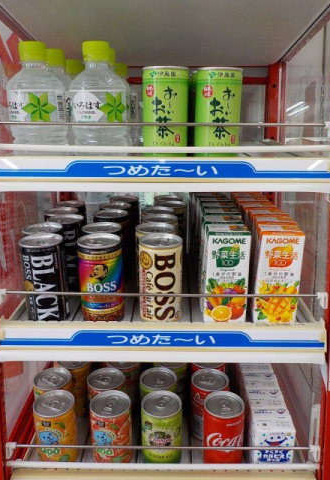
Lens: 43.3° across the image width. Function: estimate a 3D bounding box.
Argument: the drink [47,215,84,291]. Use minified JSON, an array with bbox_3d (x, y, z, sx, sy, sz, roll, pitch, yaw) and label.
[{"bbox_3d":[-0.145,0.019,0.622,0.053,0.105,0.053,0,17,1],"label":"drink"}]

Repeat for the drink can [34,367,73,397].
[{"bbox_3d":[-0.157,0.238,0.600,0.053,0.088,0.053,0,17,0],"label":"drink can"}]

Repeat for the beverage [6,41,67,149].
[{"bbox_3d":[-0.148,-0.158,0.485,0.066,0.131,0.066,0,18,-1],"label":"beverage"}]

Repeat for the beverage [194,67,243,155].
[{"bbox_3d":[0.061,-0.143,0.483,0.053,0.104,0.053,0,18,0],"label":"beverage"}]

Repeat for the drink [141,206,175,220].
[{"bbox_3d":[-0.010,0.003,0.674,0.053,0.105,0.053,0,17,1],"label":"drink"}]

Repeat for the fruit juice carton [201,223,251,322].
[{"bbox_3d":[0.075,0.045,0.515,0.049,0.119,0.041,1,17,2],"label":"fruit juice carton"}]

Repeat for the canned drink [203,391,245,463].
[{"bbox_3d":[0.079,0.259,0.562,0.053,0.090,0.053,0,18,-1],"label":"canned drink"}]

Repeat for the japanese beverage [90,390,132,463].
[{"bbox_3d":[-0.071,0.255,0.554,0.053,0.089,0.053,0,18,0],"label":"japanese beverage"}]

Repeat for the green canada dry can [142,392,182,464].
[{"bbox_3d":[-0.004,0.259,0.563,0.053,0.090,0.053,0,18,0],"label":"green canada dry can"}]

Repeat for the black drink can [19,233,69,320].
[{"bbox_3d":[-0.151,0.050,0.525,0.053,0.104,0.053,0,18,-1],"label":"black drink can"}]

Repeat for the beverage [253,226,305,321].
[{"bbox_3d":[0.135,0.042,0.514,0.050,0.121,0.038,0,18,-1],"label":"beverage"}]

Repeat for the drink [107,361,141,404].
[{"bbox_3d":[-0.063,0.224,0.649,0.053,0.089,0.053,0,18,0],"label":"drink"}]

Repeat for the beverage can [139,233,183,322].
[{"bbox_3d":[-0.004,0.050,0.523,0.053,0.105,0.053,0,17,0],"label":"beverage can"}]

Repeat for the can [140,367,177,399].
[{"bbox_3d":[-0.008,0.238,0.600,0.053,0.088,0.053,0,17,1],"label":"can"}]

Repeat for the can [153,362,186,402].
[{"bbox_3d":[0.009,0.223,0.650,0.053,0.089,0.053,0,18,0],"label":"can"}]

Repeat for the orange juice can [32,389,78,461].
[{"bbox_3d":[-0.144,0.255,0.555,0.053,0.089,0.053,0,18,0],"label":"orange juice can"}]

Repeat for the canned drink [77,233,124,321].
[{"bbox_3d":[-0.079,0.049,0.518,0.053,0.103,0.053,0,18,0],"label":"canned drink"}]

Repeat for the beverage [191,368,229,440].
[{"bbox_3d":[0.065,0.243,0.611,0.053,0.090,0.053,0,18,-1],"label":"beverage"}]

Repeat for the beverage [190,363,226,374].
[{"bbox_3d":[0.068,0.227,0.662,0.053,0.090,0.053,0,18,0],"label":"beverage"}]

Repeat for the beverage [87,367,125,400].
[{"bbox_3d":[-0.084,0.243,0.613,0.053,0.090,0.053,0,18,-1],"label":"beverage"}]

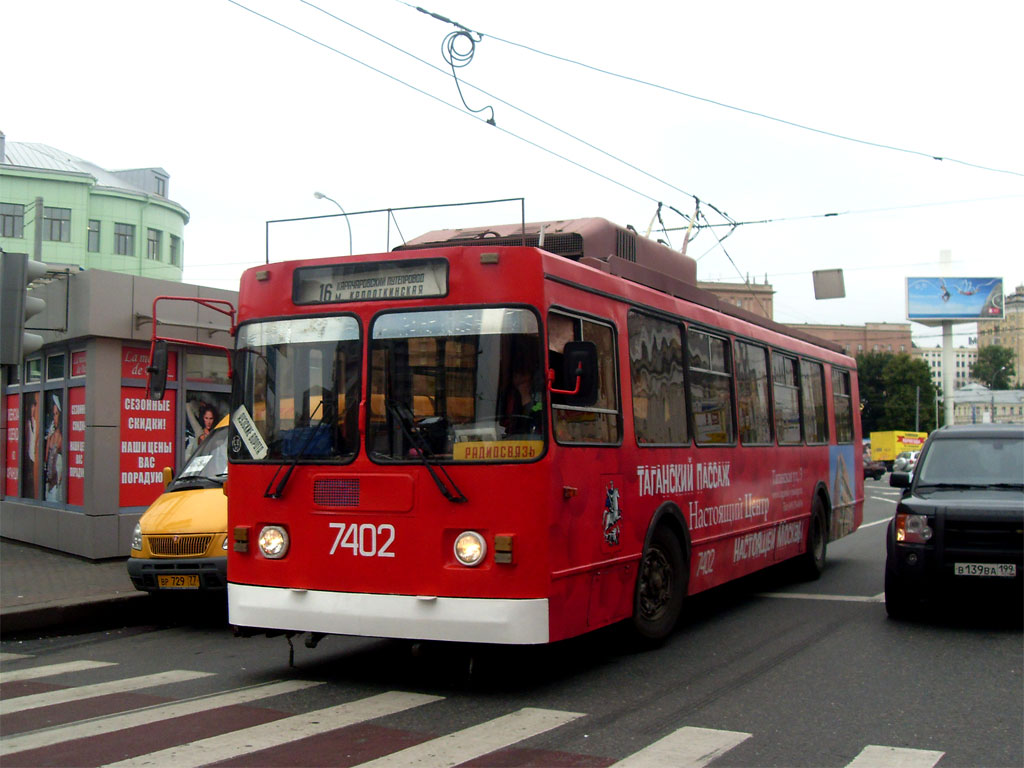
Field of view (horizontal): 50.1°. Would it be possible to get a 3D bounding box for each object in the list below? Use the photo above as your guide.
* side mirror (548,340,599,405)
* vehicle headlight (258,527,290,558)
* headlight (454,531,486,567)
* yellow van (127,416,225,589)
[{"bbox_3d":[0.374,-0.064,6.660,0.290,0.395,0.140,-2,-4,18],"label":"side mirror"},{"bbox_3d":[-1.621,1.080,7.468,0.210,0.215,0.085,-3,-4,27],"label":"vehicle headlight"},{"bbox_3d":[-0.255,1.019,6.788,0.210,0.215,0.085,-3,-4,27],"label":"headlight"},{"bbox_3d":[-2.157,1.367,13.395,2.100,2.200,5.450,-3,-4,25],"label":"yellow van"}]

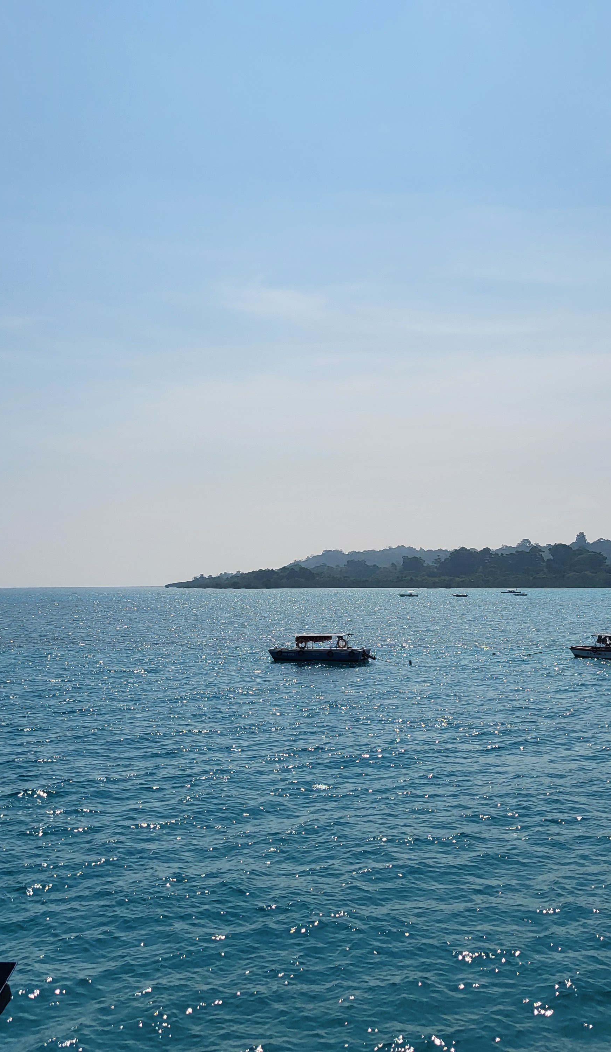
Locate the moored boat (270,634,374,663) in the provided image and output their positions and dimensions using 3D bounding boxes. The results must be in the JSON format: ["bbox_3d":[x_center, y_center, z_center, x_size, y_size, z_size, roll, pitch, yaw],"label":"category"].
[{"bbox_3d":[1.498,10.143,87.300,8.600,2.400,2.400,-1,-3,11],"label":"moored boat"}]

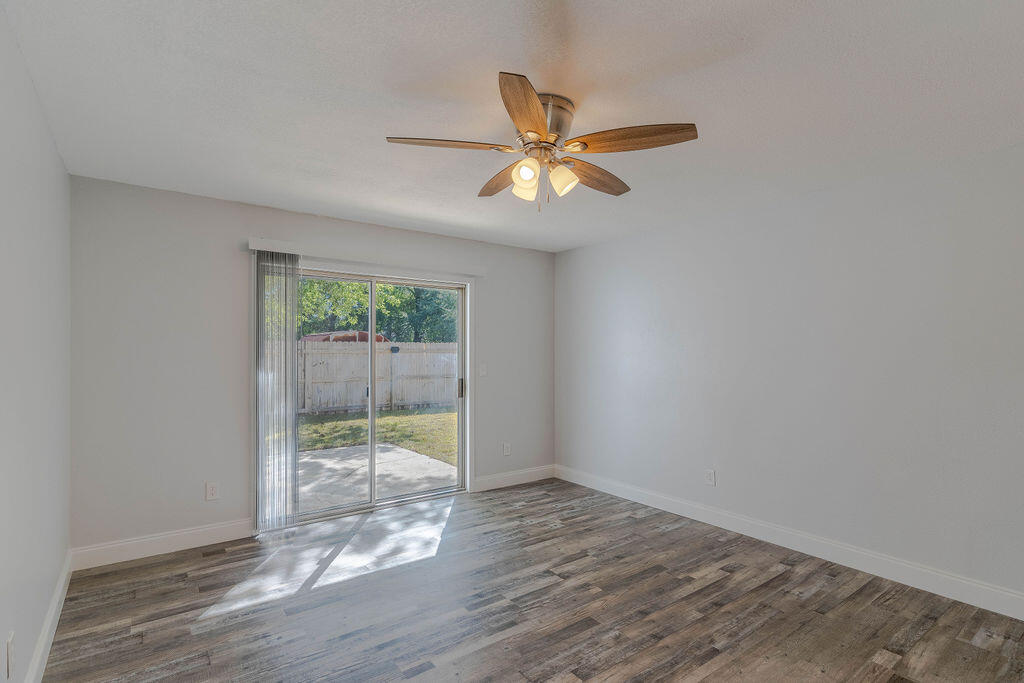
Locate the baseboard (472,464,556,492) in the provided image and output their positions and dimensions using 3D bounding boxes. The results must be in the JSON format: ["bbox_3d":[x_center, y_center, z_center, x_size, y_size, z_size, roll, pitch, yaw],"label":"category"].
[{"bbox_3d":[0.036,1.429,5.067,1.091,0.137,0.018,1,-1,-37],"label":"baseboard"}]

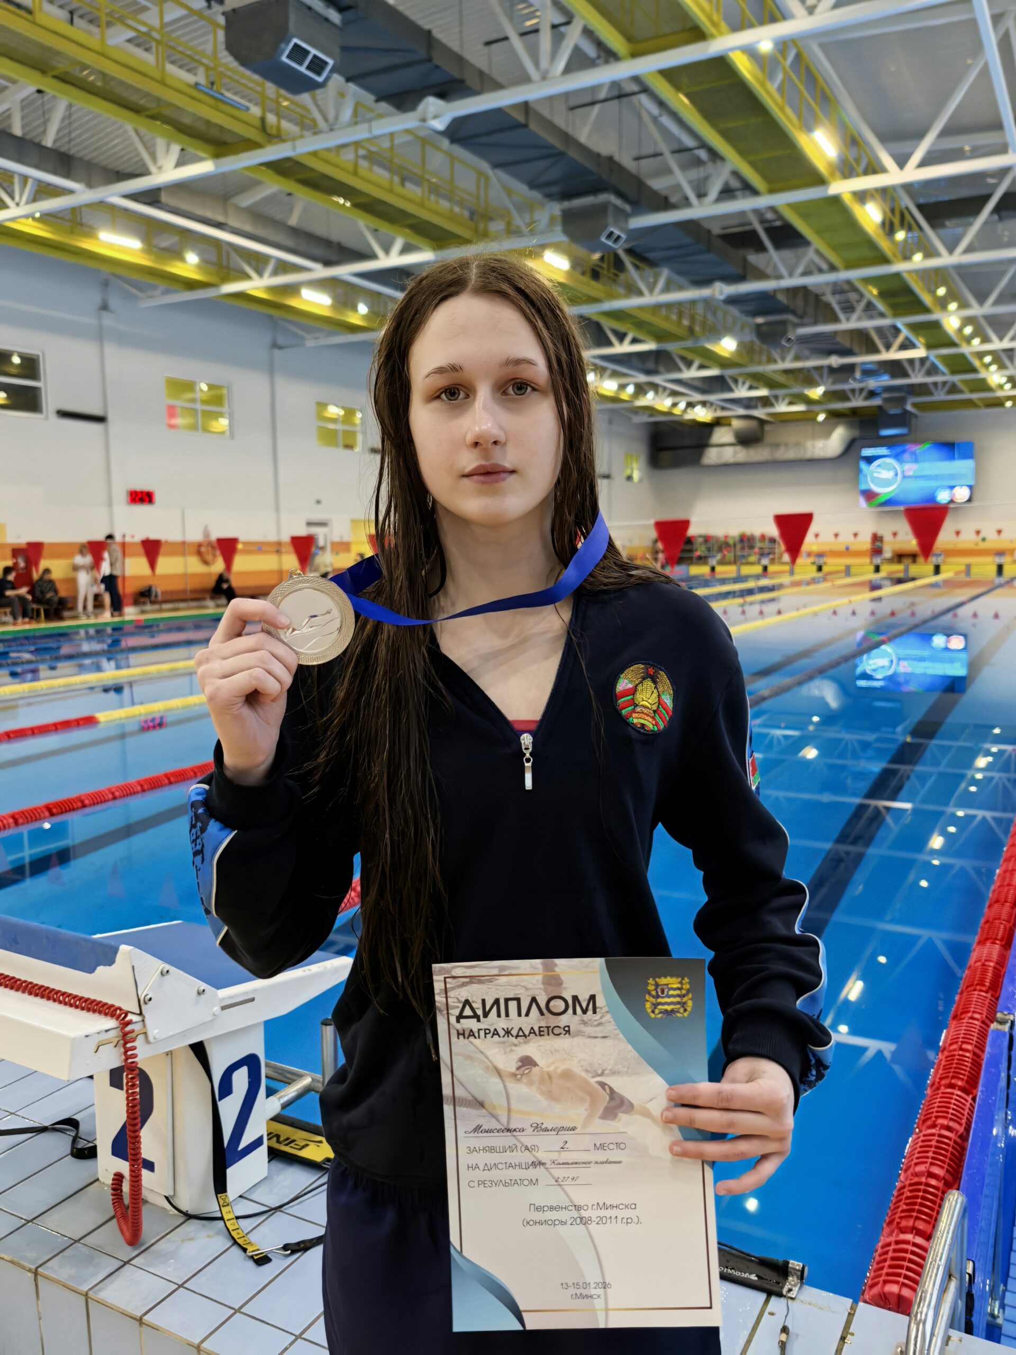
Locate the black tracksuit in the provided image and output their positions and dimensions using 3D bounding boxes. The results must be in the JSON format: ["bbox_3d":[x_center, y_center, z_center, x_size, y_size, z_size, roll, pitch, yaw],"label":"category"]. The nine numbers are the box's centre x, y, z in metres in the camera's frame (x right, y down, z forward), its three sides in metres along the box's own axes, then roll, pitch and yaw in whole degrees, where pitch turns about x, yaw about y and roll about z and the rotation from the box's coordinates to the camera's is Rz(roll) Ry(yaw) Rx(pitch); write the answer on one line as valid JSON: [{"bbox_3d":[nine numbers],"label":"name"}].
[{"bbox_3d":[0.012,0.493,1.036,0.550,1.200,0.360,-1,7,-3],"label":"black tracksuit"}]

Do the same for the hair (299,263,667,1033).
[{"bbox_3d":[-0.013,-0.047,1.002,0.310,0.690,0.250,-1,7,-1],"label":"hair"}]

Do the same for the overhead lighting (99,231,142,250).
[{"bbox_3d":[-7.594,-8.530,20.631,0.150,0.170,1.050,3,8,29],"label":"overhead lighting"}]

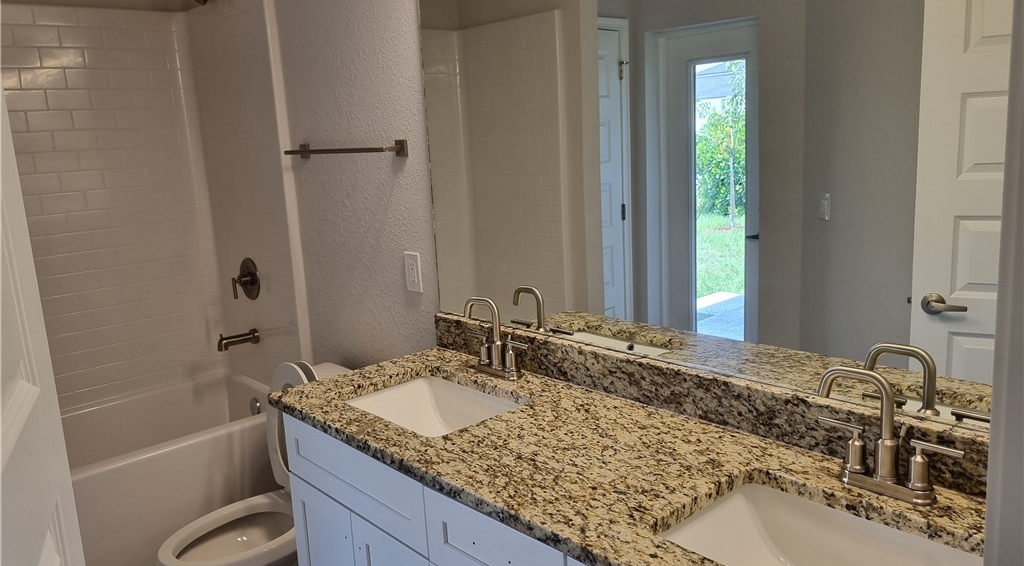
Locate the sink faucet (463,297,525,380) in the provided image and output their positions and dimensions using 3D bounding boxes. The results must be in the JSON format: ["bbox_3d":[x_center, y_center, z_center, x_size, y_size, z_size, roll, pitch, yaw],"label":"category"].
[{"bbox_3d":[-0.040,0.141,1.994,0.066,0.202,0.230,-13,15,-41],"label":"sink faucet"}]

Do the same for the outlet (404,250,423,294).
[{"bbox_3d":[-0.308,-0.036,2.374,0.008,0.121,0.076,-13,15,-41],"label":"outlet"}]

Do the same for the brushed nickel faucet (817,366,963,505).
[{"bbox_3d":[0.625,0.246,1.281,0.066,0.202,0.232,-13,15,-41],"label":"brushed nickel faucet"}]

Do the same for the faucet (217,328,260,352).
[{"bbox_3d":[-1.144,0.239,3.217,0.163,0.072,0.065,-13,15,-41],"label":"faucet"}]

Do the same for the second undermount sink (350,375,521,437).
[{"bbox_3d":[-0.183,0.372,1.873,0.300,0.160,0.420,-13,15,-41],"label":"second undermount sink"}]

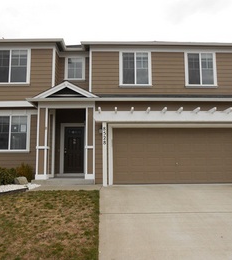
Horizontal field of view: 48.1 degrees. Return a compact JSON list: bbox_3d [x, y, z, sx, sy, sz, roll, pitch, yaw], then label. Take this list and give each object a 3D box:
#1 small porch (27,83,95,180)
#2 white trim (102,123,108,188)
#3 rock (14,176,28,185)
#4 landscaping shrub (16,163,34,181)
[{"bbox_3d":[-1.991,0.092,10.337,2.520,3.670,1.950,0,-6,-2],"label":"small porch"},{"bbox_3d":[-0.375,0.848,9.287,0.150,2.280,0.150,0,-6,-2],"label":"white trim"},{"bbox_3d":[-3.501,1.870,9.592,0.468,0.273,0.380,0,-6,-2],"label":"rock"},{"bbox_3d":[-3.551,1.671,10.185,0.683,0.756,0.680,0,-6,-2],"label":"landscaping shrub"}]

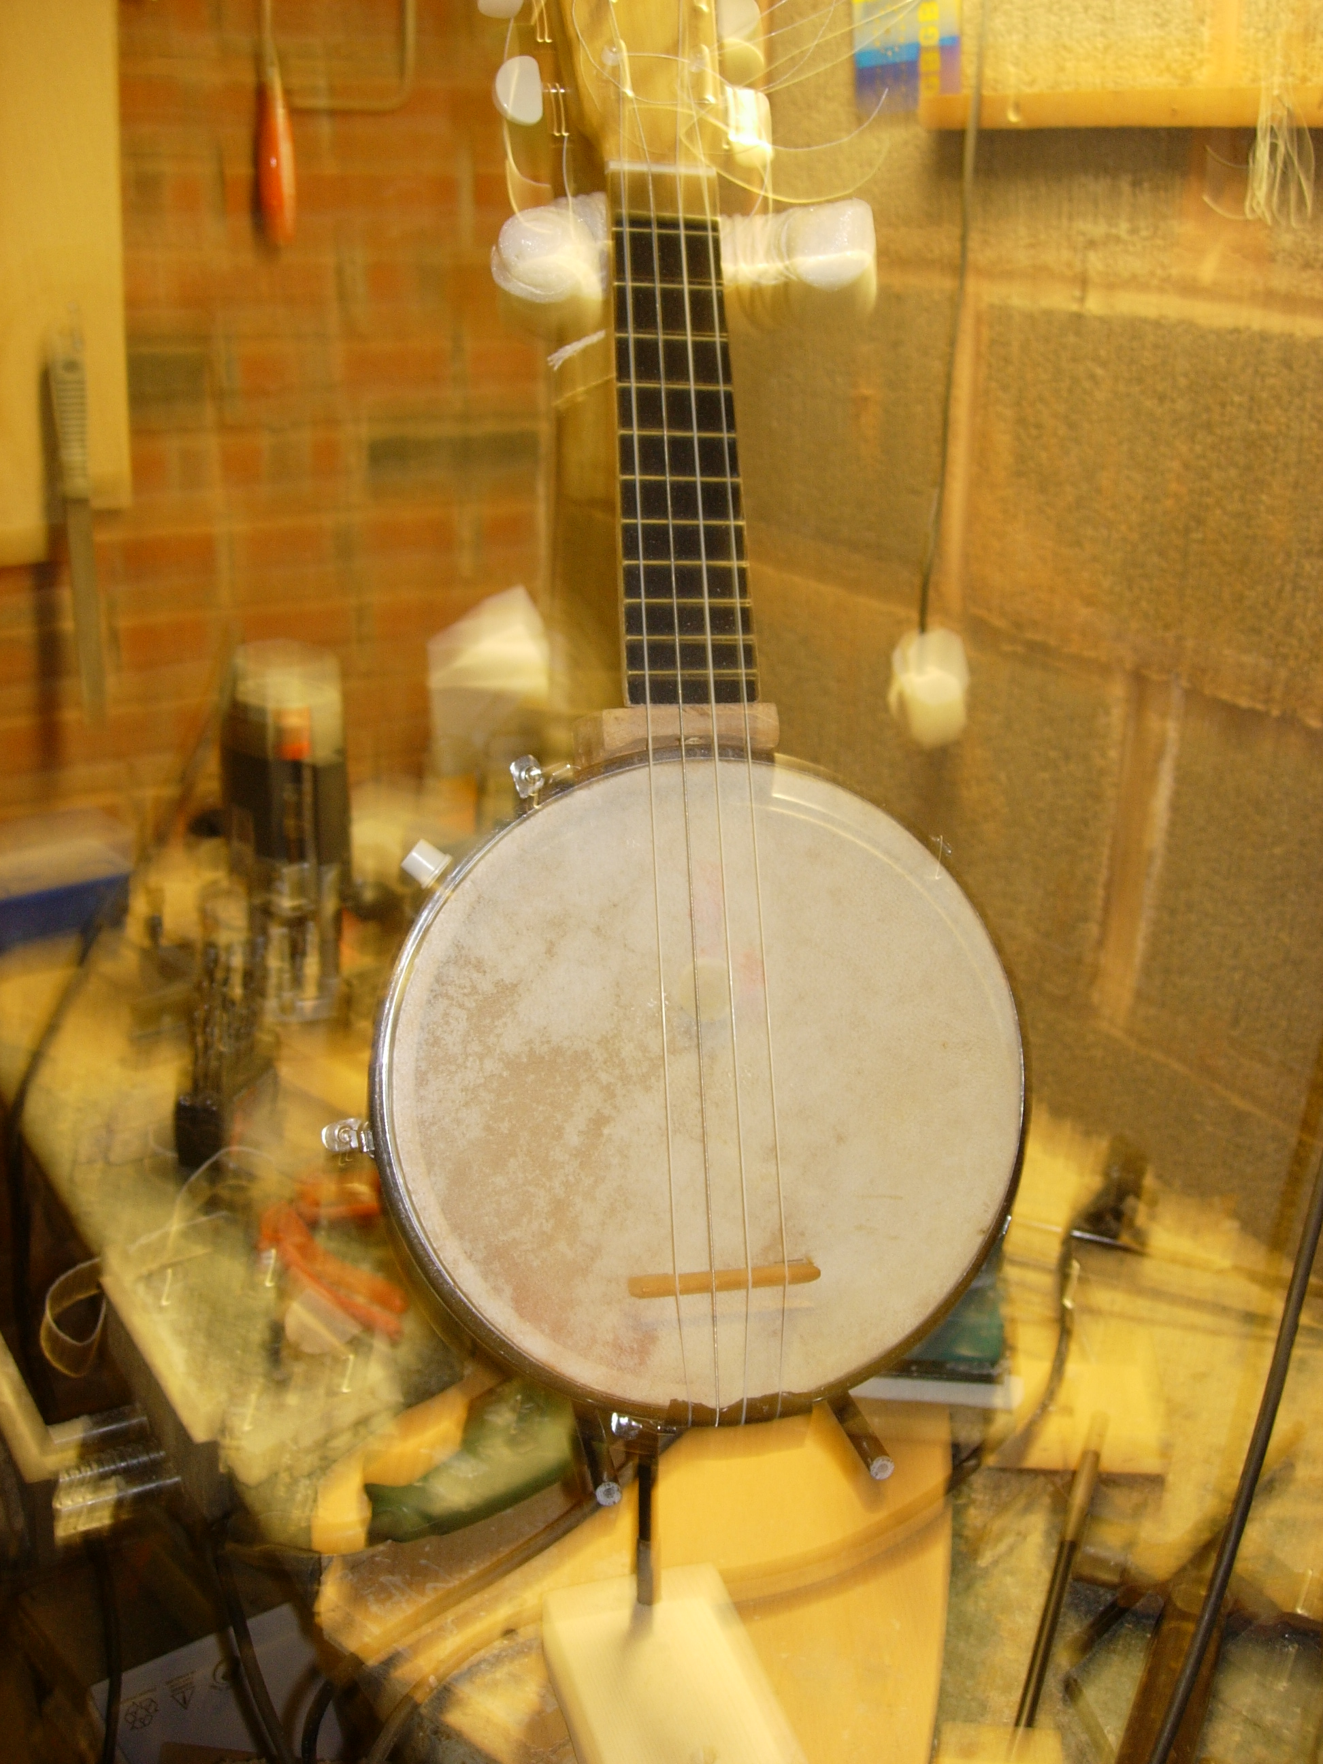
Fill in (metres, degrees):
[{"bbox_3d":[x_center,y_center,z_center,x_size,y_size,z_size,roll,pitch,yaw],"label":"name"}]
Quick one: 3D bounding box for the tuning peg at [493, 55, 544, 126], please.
[{"bbox_3d":[-0.047,-0.260,0.638,0.015,0.022,0.007,-4,-7,-15],"label":"tuning peg"}]

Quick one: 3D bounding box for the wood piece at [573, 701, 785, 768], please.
[{"bbox_3d":[0.005,-0.044,0.625,0.057,0.019,0.041,-2,-6,-15],"label":"wood piece"}]

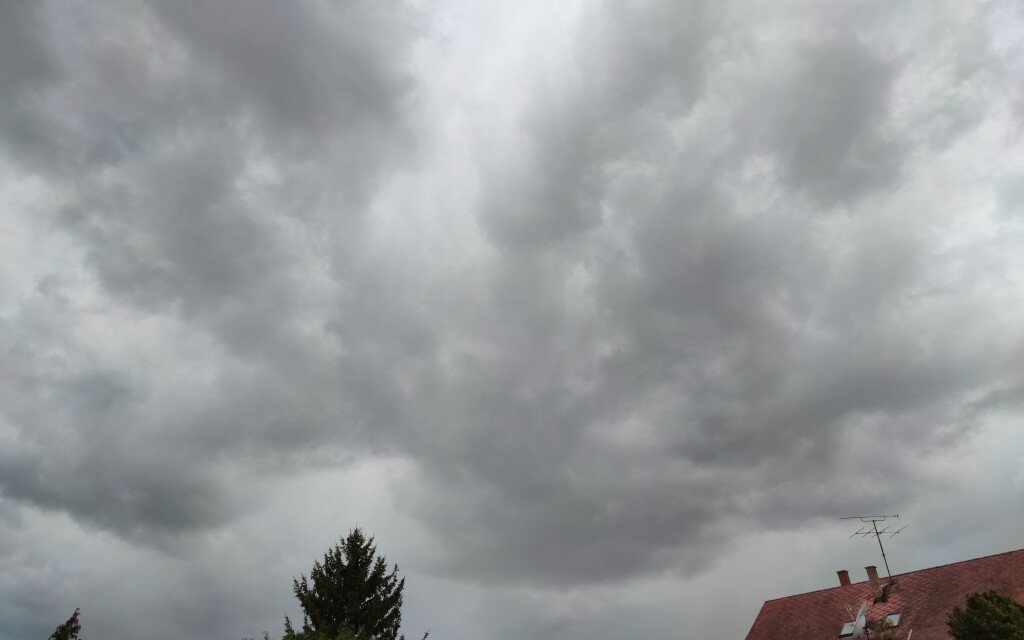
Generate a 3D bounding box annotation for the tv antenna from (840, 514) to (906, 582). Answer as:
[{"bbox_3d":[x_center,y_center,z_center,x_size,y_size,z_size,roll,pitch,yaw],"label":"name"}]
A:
[{"bbox_3d":[18.603,11.553,35.901,3.000,3.250,2.150,-3,-33,0],"label":"tv antenna"}]

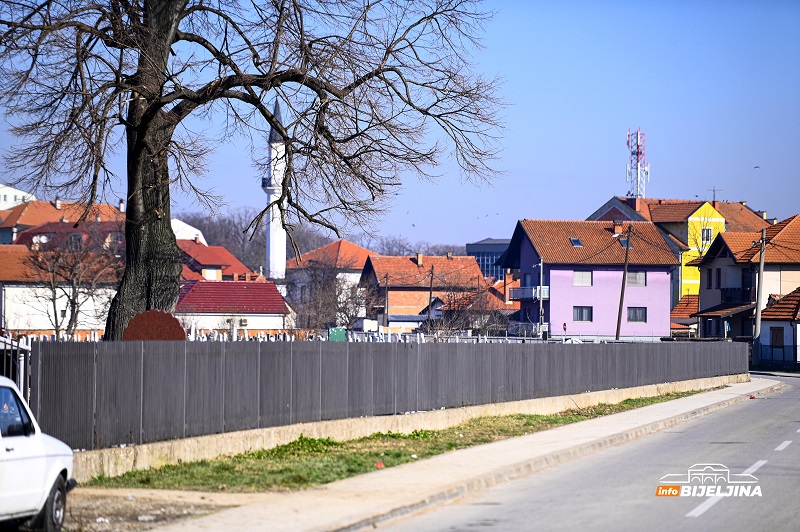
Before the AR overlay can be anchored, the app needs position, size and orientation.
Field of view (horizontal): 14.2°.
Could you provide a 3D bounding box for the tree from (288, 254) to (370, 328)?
[{"bbox_3d":[-5.397,2.777,243.004,6.640,7.740,6.000,0,-1,0],"label":"tree"}]

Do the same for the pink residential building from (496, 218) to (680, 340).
[{"bbox_3d":[16.093,1.770,277.147,12.000,11.200,11.200,0,-1,-17],"label":"pink residential building"}]

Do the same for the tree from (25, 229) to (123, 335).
[{"bbox_3d":[-17.693,1.482,175.015,5.650,7.260,5.200,0,-1,0],"label":"tree"}]

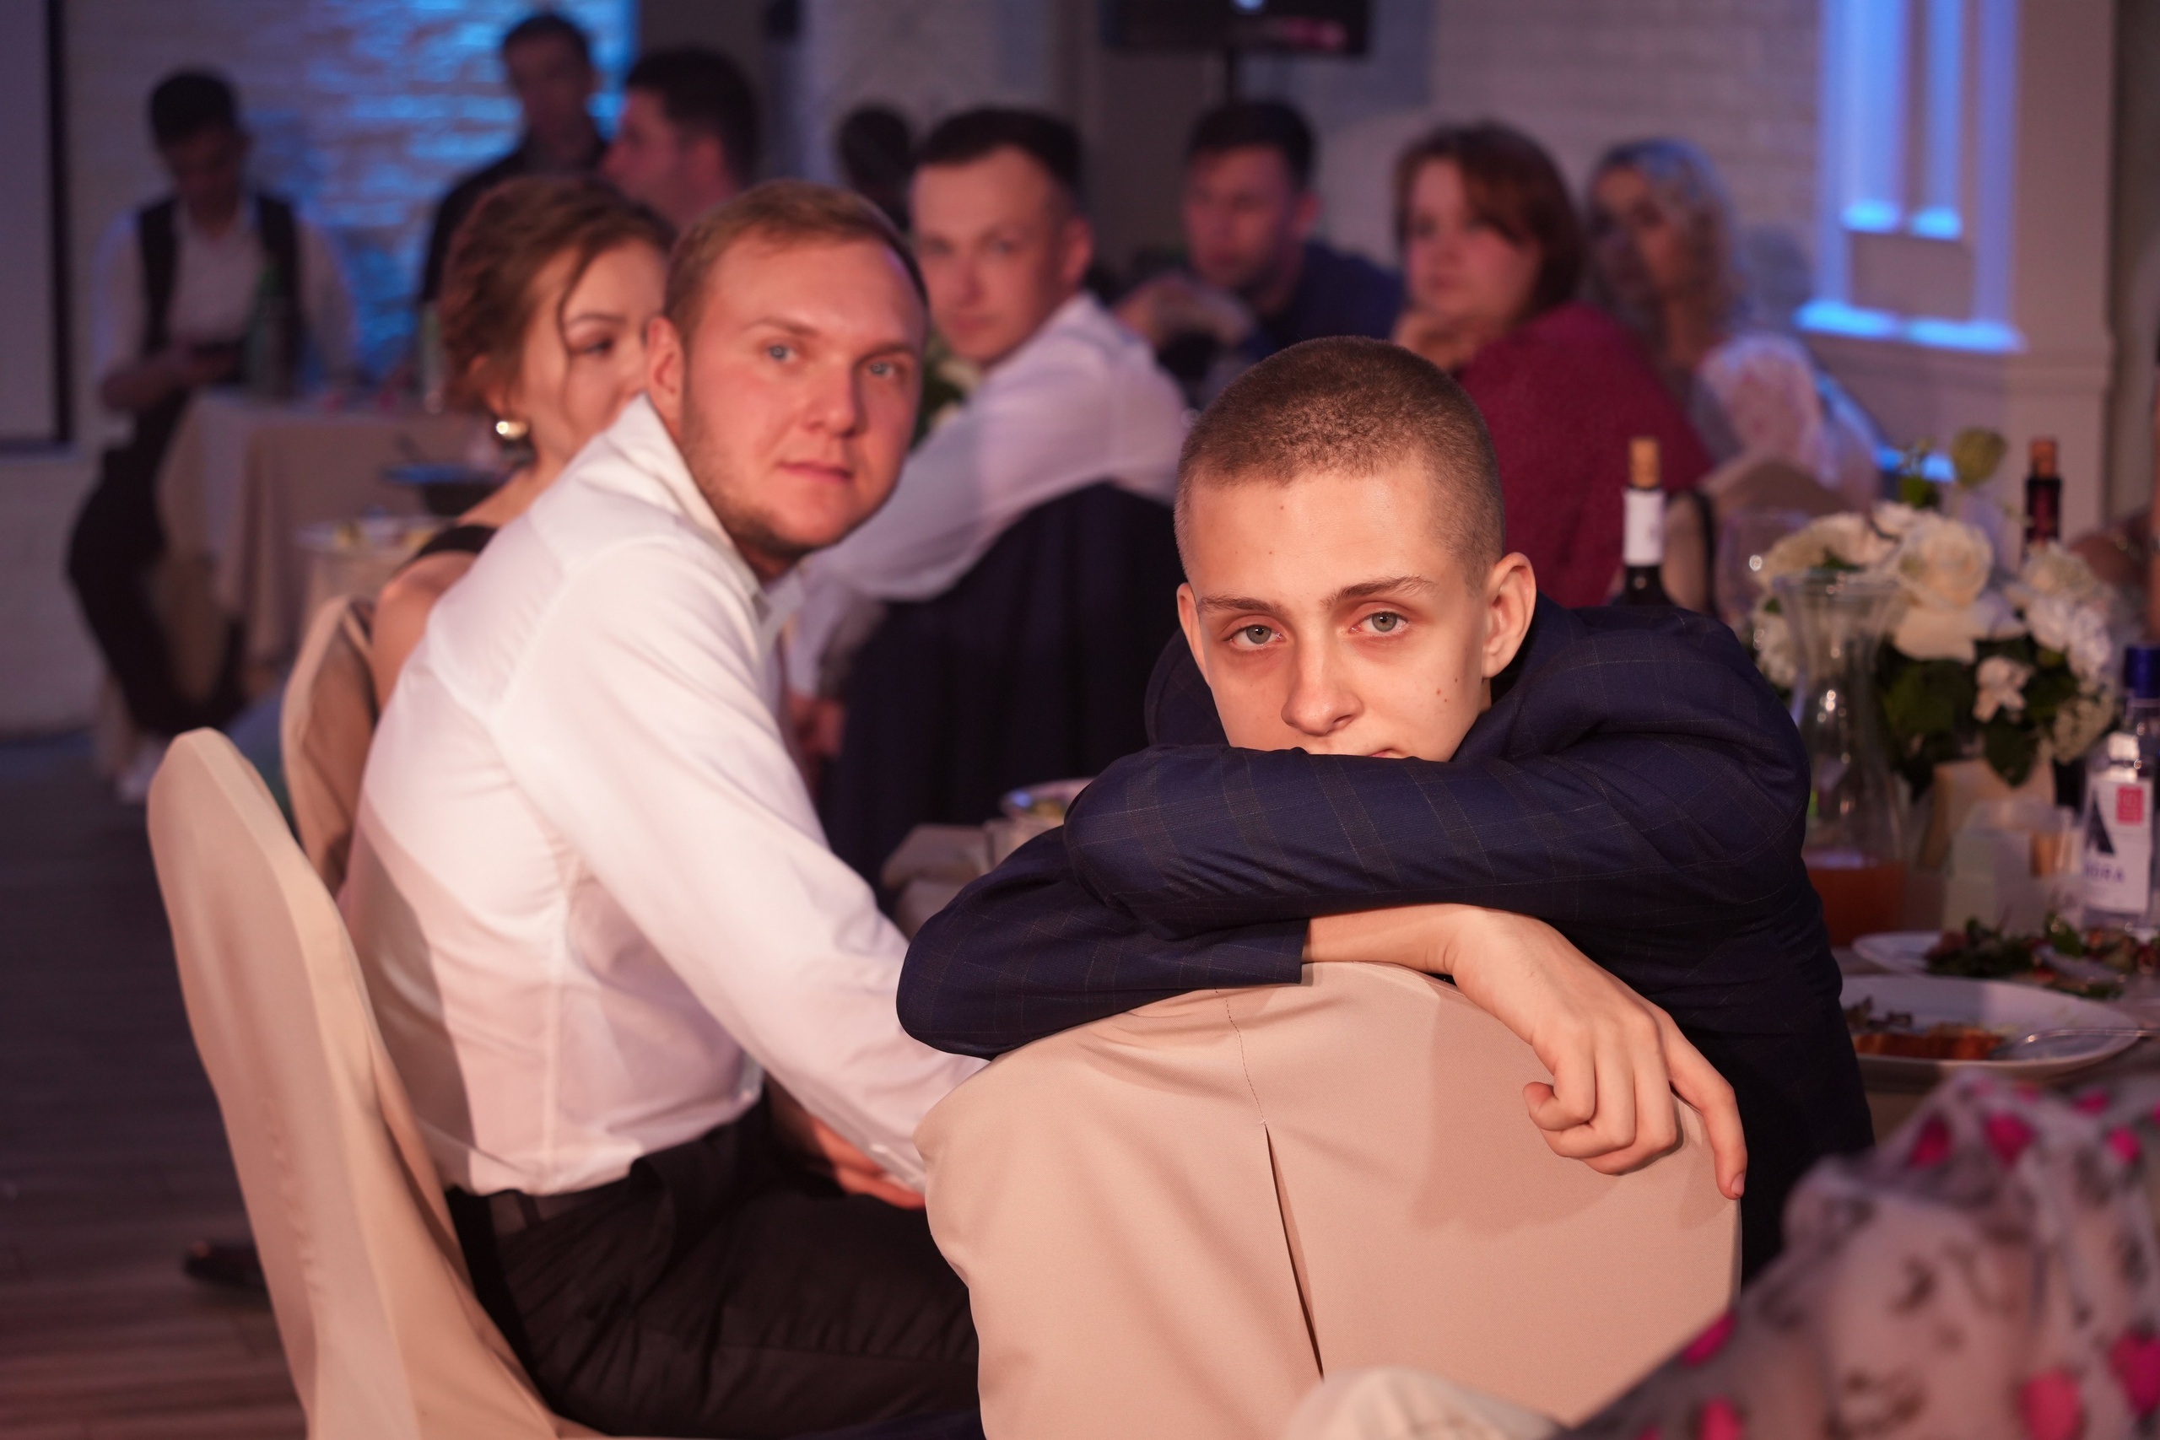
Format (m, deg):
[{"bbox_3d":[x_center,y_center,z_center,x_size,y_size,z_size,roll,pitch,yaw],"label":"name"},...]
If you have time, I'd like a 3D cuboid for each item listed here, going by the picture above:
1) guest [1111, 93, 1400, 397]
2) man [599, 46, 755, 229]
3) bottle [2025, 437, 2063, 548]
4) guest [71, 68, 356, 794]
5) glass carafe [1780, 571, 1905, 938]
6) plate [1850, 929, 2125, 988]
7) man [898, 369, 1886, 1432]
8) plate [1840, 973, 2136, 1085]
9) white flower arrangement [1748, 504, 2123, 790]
[{"bbox_3d":[0.213,-0.098,6.191,0.580,1.330,0.750,5,9,33],"label":"guest"},{"bbox_3d":[-0.655,-0.216,6.795,0.780,1.390,0.530,1,8,9],"label":"man"},{"bbox_3d":[0.813,-0.074,4.072,0.075,0.330,0.075,0,7,0],"label":"bottle"},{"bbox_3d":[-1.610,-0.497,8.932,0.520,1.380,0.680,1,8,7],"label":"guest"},{"bbox_3d":[0.564,0.028,3.547,0.098,0.264,0.098,0,7,0],"label":"glass carafe"},{"bbox_3d":[0.662,0.169,3.372,0.235,0.030,0.235,0,7,0],"label":"plate"},{"bbox_3d":[0.158,0.424,2.456,0.560,1.260,0.700,1,8,5],"label":"man"},{"bbox_3d":[0.551,0.203,3.106,0.260,0.030,0.260,0,7,0],"label":"plate"},{"bbox_3d":[0.679,-0.024,3.803,0.300,0.290,0.290,0,7,0],"label":"white flower arrangement"}]

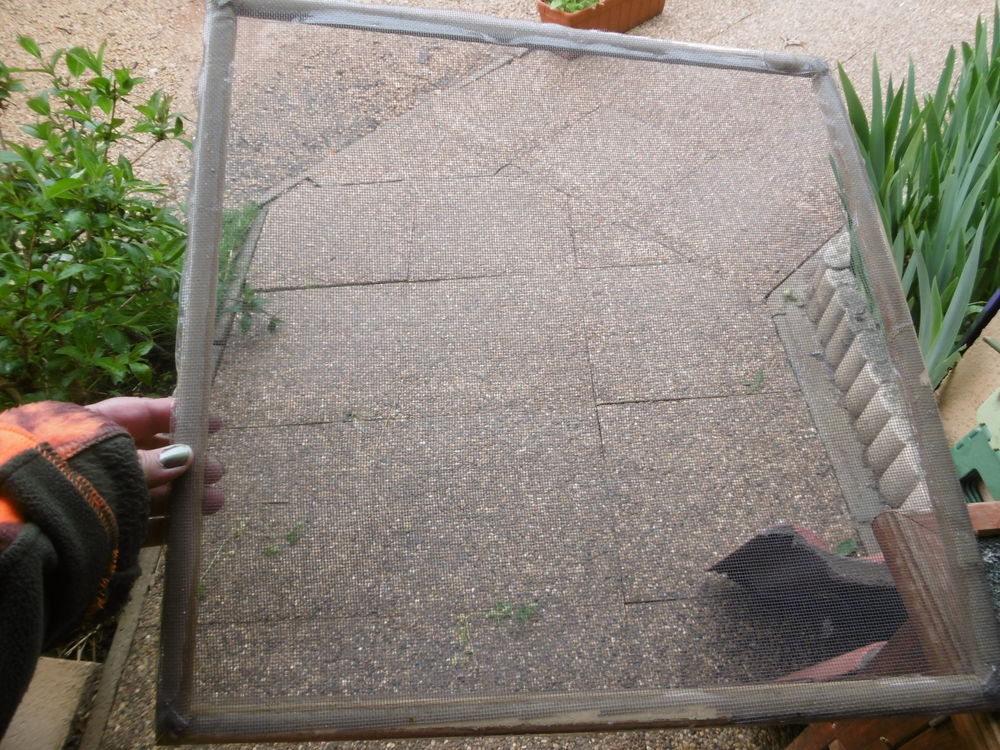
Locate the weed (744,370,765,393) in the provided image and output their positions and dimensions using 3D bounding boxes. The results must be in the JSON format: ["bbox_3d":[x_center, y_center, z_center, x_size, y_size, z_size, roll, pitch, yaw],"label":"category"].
[{"bbox_3d":[0.622,0.015,1.693,0.048,0.040,0.047,-6,51,0],"label":"weed"}]

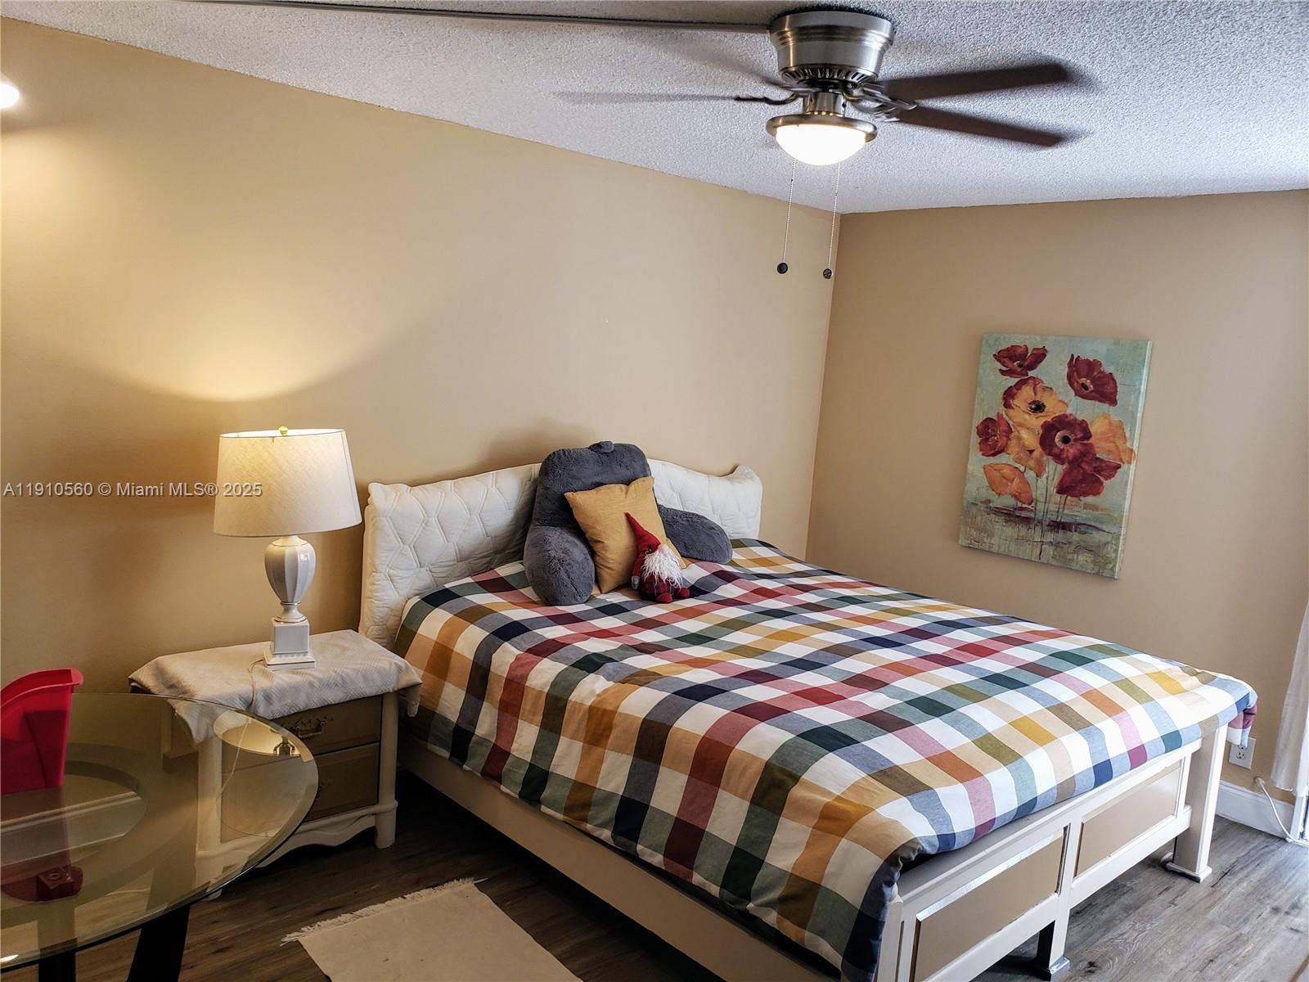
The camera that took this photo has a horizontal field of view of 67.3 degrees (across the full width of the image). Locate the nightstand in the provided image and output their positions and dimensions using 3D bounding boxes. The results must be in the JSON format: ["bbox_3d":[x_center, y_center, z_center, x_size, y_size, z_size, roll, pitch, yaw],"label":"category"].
[{"bbox_3d":[-1.194,0.840,3.123,0.690,0.615,0.440,-3,11,-42],"label":"nightstand"}]

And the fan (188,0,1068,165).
[{"bbox_3d":[0.402,-0.927,2.311,1.280,0.310,1.280,-3,11,-42],"label":"fan"}]

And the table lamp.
[{"bbox_3d":[-1.140,0.169,3.058,0.435,0.740,0.410,-3,11,-42],"label":"table lamp"}]

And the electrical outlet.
[{"bbox_3d":[2.293,1.015,3.833,0.010,0.117,0.072,-3,11,-42],"label":"electrical outlet"}]

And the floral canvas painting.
[{"bbox_3d":[1.745,-0.179,4.363,0.034,0.991,0.747,-3,11,-42],"label":"floral canvas painting"}]

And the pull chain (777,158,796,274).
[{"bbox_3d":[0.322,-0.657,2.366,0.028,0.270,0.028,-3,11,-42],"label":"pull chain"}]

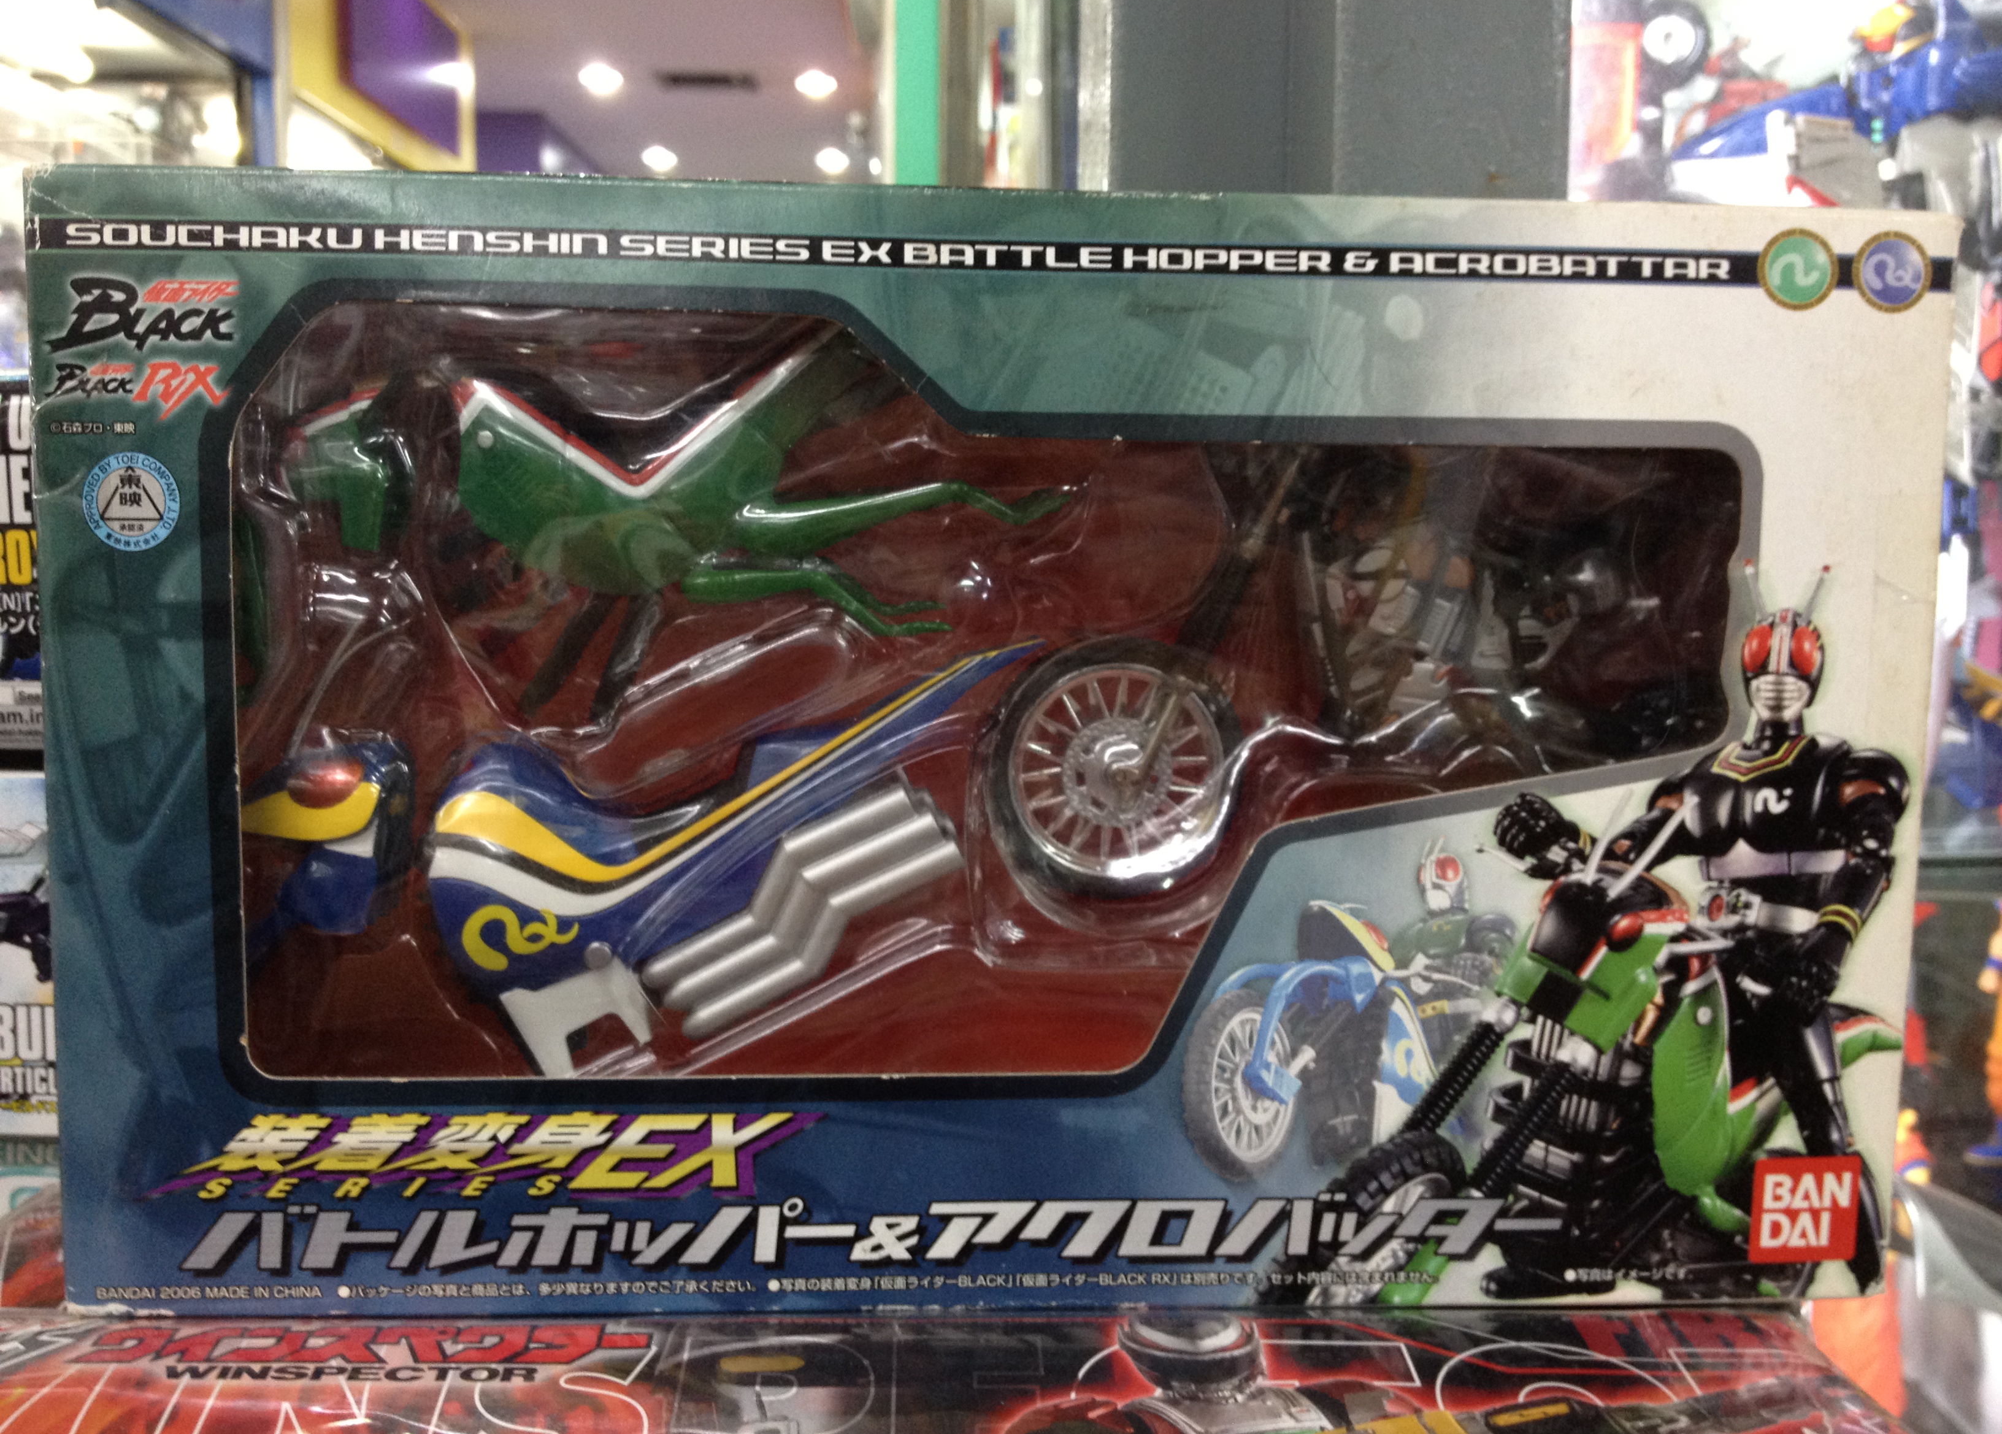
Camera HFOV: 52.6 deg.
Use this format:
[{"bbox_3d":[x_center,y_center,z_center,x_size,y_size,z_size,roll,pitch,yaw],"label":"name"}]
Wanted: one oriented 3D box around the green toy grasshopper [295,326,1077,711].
[{"bbox_3d":[-0.063,-0.040,0.400,0.157,0.080,0.042,1,6,-3],"label":"green toy grasshopper"}]

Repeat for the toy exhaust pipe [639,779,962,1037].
[{"bbox_3d":[-0.040,0.038,0.403,0.069,0.028,0.018,-32,7,1],"label":"toy exhaust pipe"}]

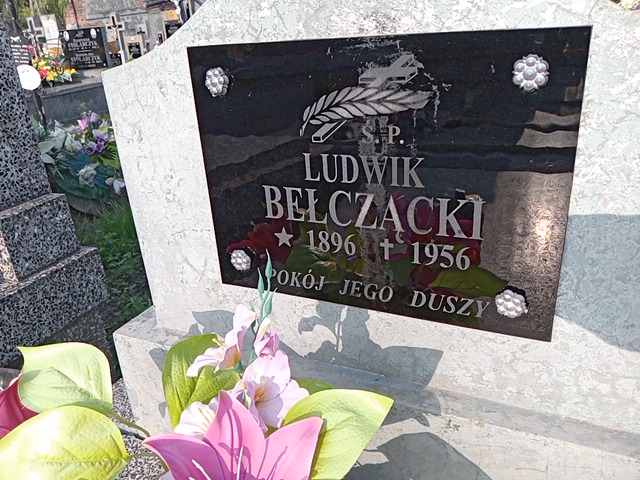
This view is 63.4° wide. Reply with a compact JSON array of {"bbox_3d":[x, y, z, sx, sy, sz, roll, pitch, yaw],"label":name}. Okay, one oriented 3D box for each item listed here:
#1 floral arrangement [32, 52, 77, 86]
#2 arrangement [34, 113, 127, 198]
[{"bbox_3d":[-3.128,-2.009,6.100,0.450,0.360,0.380,-14,24,-23],"label":"floral arrangement"},{"bbox_3d":[-1.267,-0.444,2.750,0.470,0.380,0.400,-14,24,-22],"label":"arrangement"}]

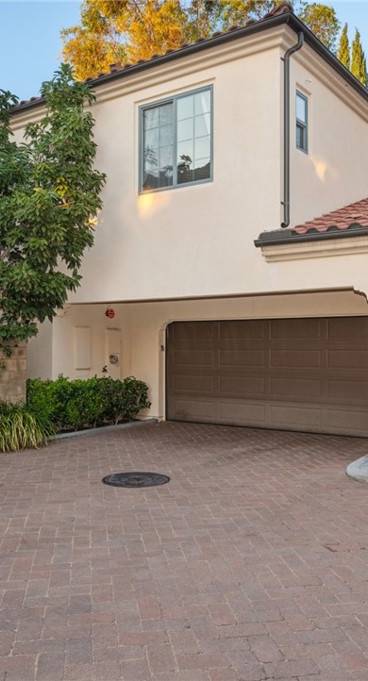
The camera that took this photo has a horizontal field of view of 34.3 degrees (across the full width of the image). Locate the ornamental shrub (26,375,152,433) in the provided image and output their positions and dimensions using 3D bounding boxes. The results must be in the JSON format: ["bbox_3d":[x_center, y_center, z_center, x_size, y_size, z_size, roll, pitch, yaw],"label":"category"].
[{"bbox_3d":[-1.944,1.250,12.078,0.950,0.950,3.000,0,0,35],"label":"ornamental shrub"}]

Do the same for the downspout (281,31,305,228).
[{"bbox_3d":[1.589,-3.070,8.717,0.300,2.880,0.170,0,0,35],"label":"downspout"}]

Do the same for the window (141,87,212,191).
[{"bbox_3d":[-0.152,-3.300,9.957,1.530,1.540,0.100,0,0,35],"label":"window"}]

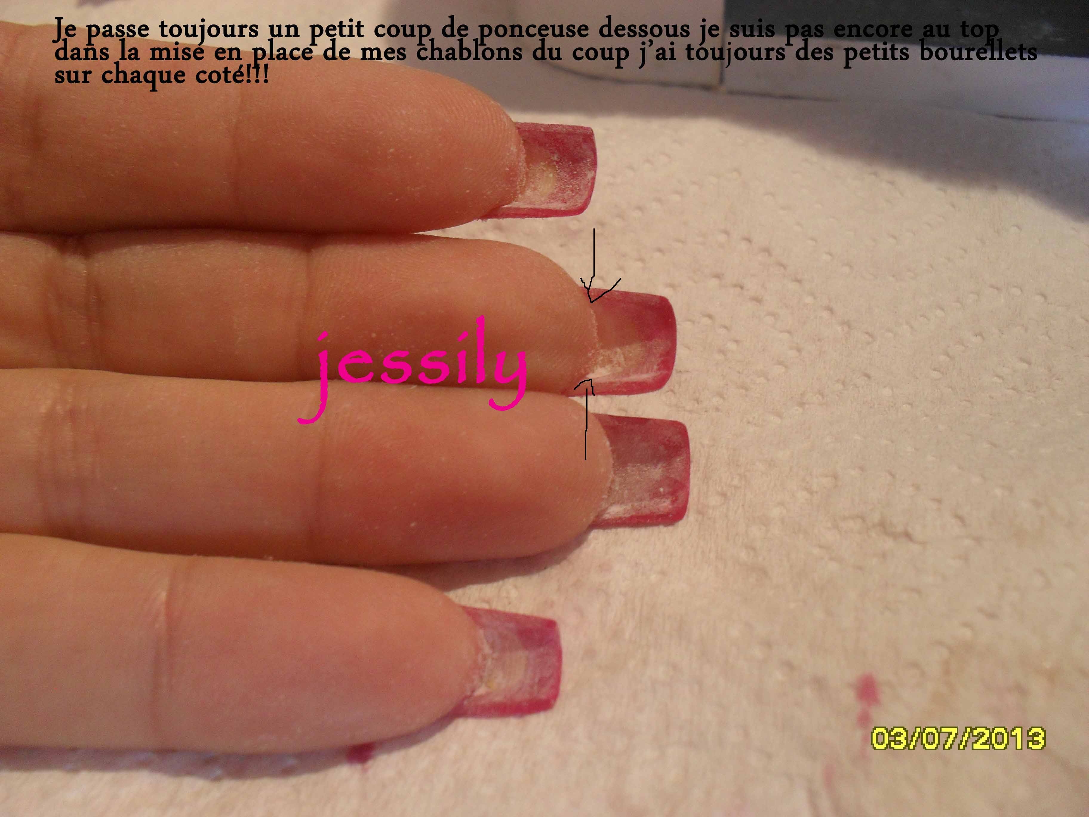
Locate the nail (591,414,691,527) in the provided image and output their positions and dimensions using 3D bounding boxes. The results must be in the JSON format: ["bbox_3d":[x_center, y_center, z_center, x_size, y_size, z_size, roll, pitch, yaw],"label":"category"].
[{"bbox_3d":[0.009,0.006,0.099,0.009,0.003,0.010,1,52,-2],"label":"nail"}]

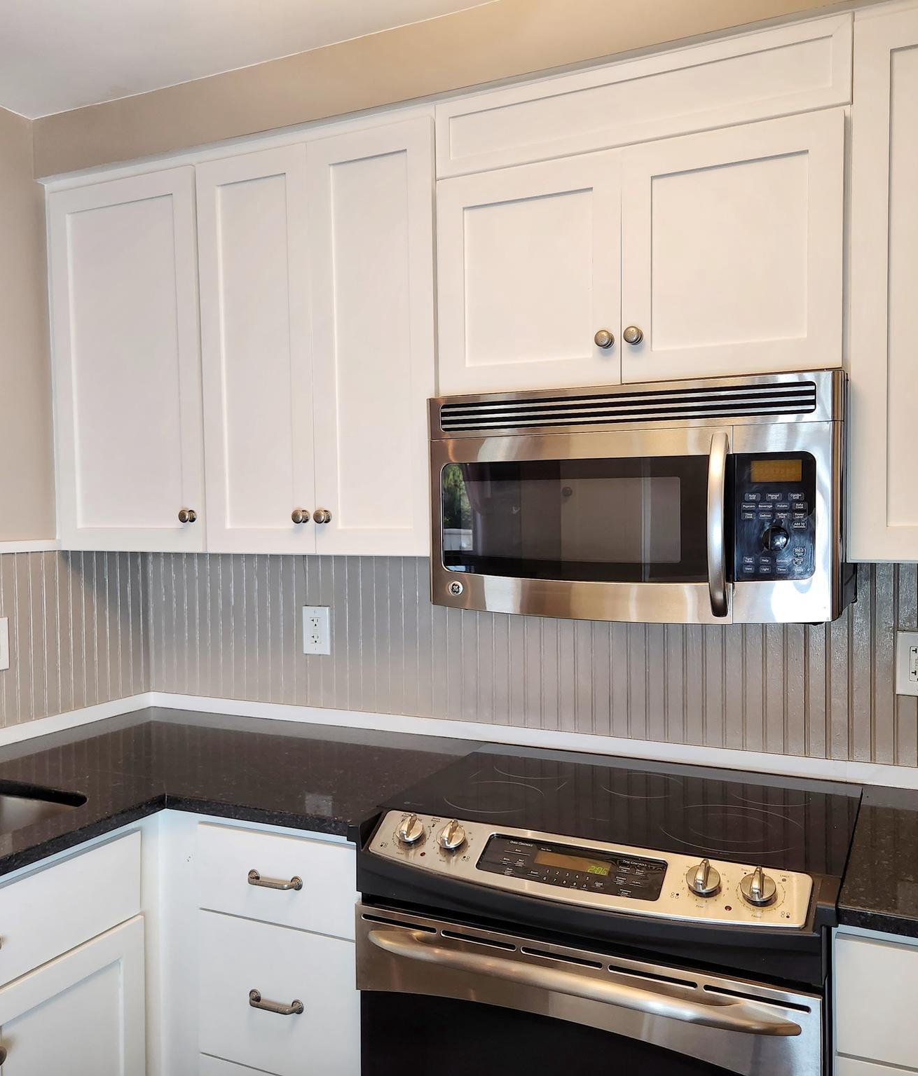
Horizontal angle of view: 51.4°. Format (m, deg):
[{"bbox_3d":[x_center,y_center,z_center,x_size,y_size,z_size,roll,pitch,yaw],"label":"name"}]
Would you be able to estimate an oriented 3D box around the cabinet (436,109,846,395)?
[{"bbox_3d":[0.365,-0.500,1.881,0.754,0.423,0.322,0,2,26],"label":"cabinet"}]

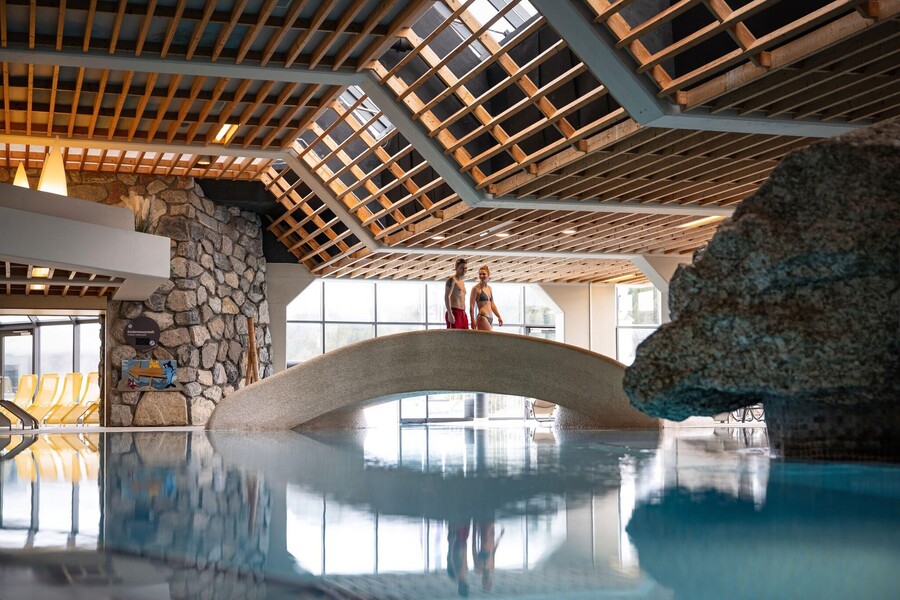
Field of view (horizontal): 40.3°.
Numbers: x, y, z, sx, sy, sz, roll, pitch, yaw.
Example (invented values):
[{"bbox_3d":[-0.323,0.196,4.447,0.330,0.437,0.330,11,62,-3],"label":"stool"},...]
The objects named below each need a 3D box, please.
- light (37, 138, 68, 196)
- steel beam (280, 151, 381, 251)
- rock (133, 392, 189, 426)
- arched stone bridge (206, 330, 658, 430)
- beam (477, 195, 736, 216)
[{"bbox_3d":[-6.110,-2.029,18.900,0.450,1.000,0.450,1,-5,-19],"label":"light"},{"bbox_3d":[-1.999,-1.803,21.586,2.450,0.280,0.420,47,-17,-10],"label":"steel beam"},{"bbox_3d":[-5.497,2.079,23.259,1.020,0.640,0.450,1,-5,-19],"label":"rock"},{"bbox_3d":[-0.308,1.252,19.291,7.300,1.540,1.700,-3,-5,20],"label":"arched stone bridge"},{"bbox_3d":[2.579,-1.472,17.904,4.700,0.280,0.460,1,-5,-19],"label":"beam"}]

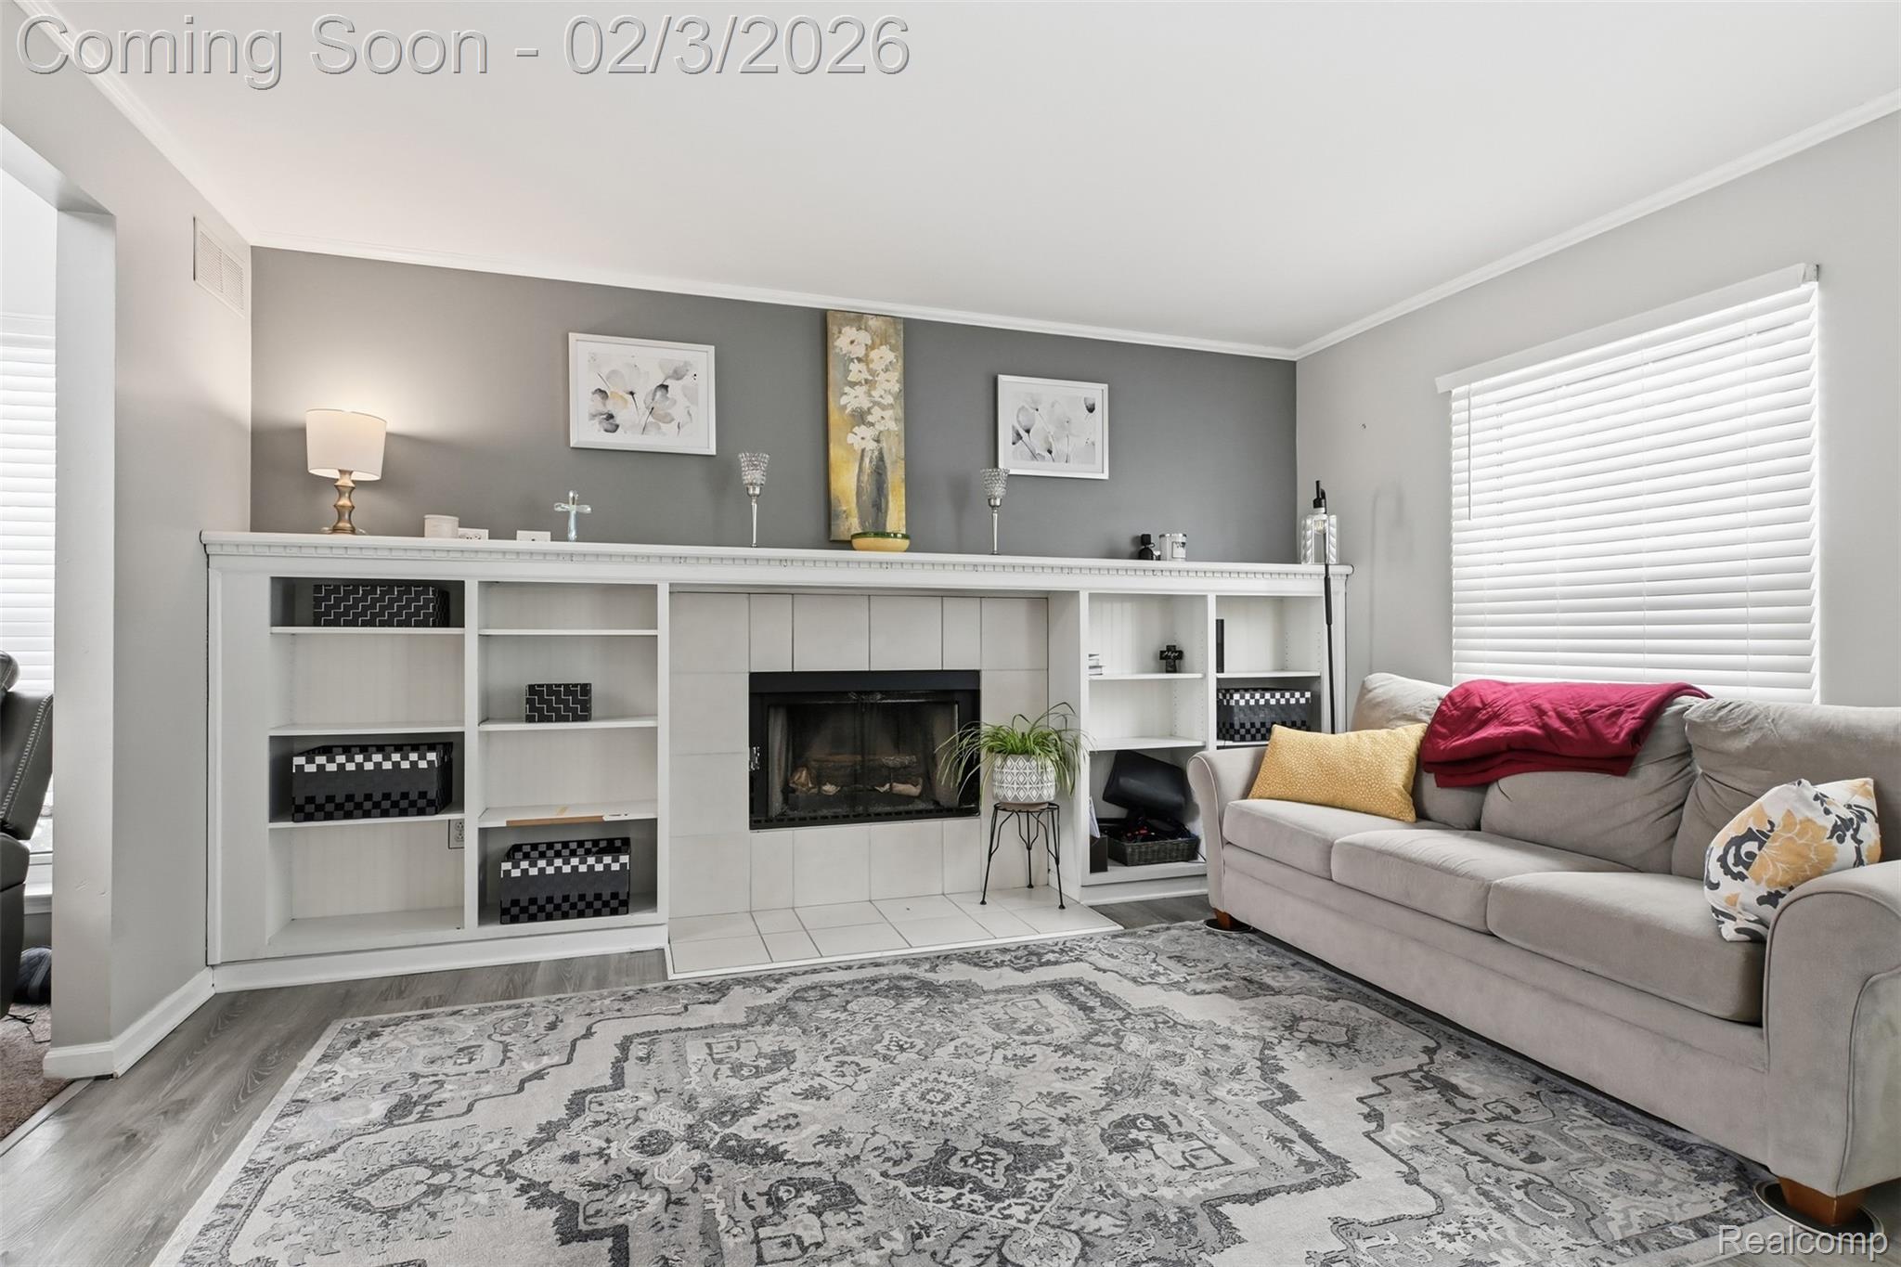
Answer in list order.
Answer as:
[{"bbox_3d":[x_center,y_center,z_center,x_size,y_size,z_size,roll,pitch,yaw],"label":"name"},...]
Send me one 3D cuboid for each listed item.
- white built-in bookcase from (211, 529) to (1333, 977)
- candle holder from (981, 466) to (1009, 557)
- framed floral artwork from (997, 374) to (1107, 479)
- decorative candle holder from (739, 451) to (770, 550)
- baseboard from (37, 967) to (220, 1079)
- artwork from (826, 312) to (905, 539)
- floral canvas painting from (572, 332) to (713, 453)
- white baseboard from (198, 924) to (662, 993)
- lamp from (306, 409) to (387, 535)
[{"bbox_3d":[-0.296,0.399,3.646,4.175,1.385,0.370,0,0,-18],"label":"white built-in bookcase"},{"bbox_3d":[0.178,-0.476,3.809,0.110,0.364,0.110,0,0,0],"label":"candle holder"},{"bbox_3d":[0.442,-0.877,4.076,0.511,0.415,0.022,0,0,-18],"label":"framed floral artwork"},{"bbox_3d":[-0.722,-0.479,3.516,0.110,0.367,0.110,0,0,-18],"label":"decorative candle holder"},{"bbox_3d":[-2.191,1.043,2.572,0.157,0.088,0.585,0,0,-18],"label":"baseboard"},{"bbox_3d":[-0.333,-0.822,3.816,0.307,0.907,0.032,0,0,-18],"label":"artwork"},{"bbox_3d":[-1.145,-0.887,3.559,0.517,0.420,0.022,0,0,-18],"label":"floral canvas painting"},{"bbox_3d":[-1.603,1.045,3.080,1.304,0.088,0.018,0,0,-18],"label":"white baseboard"},{"bbox_3d":[-1.969,-0.497,3.100,0.224,0.399,0.224,0,0,-18],"label":"lamp"}]

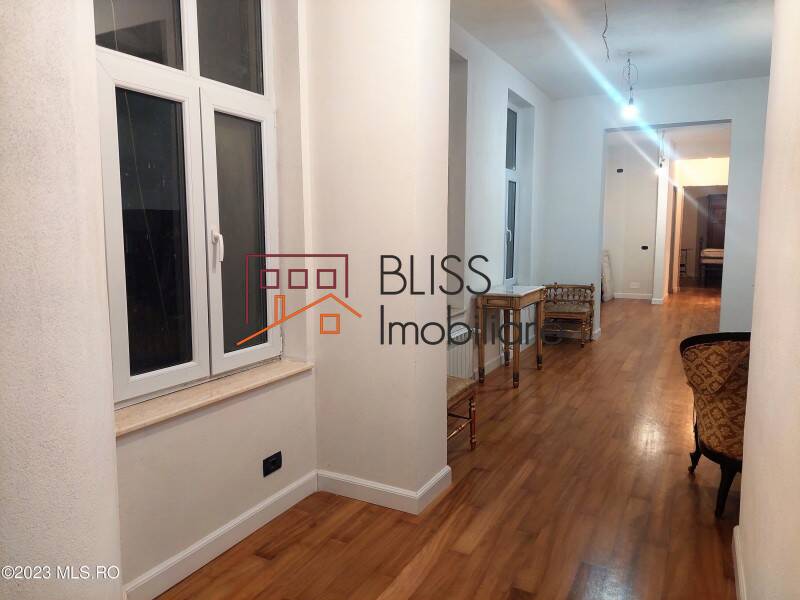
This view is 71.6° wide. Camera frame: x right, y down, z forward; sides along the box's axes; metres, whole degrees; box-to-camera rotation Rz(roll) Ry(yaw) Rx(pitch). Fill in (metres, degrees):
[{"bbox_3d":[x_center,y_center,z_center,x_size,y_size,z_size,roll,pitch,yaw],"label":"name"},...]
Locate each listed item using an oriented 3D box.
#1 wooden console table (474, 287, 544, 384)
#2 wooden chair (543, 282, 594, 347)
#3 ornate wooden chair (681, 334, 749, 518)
[{"bbox_3d":[1.040,0.315,5.131,0.395,0.799,0.885,3,7,28],"label":"wooden console table"},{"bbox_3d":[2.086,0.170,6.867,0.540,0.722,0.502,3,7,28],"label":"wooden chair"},{"bbox_3d":[1.694,0.548,2.578,0.670,0.875,0.650,2,7,18],"label":"ornate wooden chair"}]

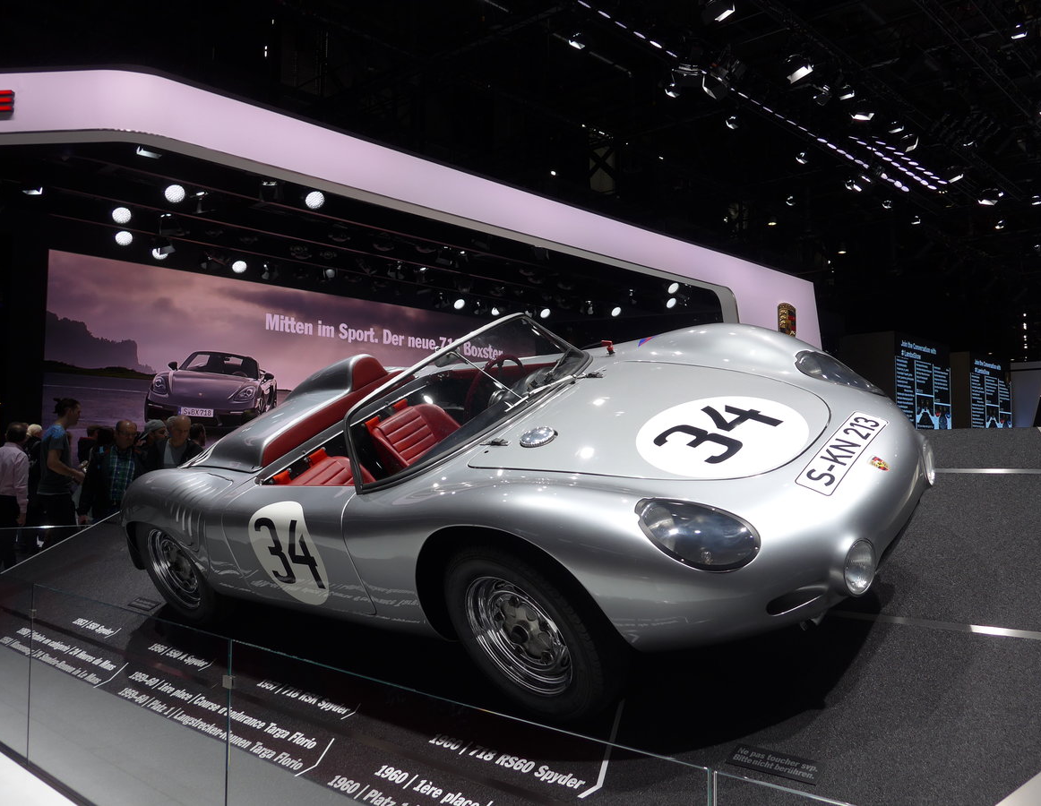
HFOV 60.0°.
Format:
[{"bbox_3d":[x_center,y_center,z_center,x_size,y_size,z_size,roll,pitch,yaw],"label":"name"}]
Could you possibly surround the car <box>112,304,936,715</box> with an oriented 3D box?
[{"bbox_3d":[-0.325,0.281,3.744,3.700,0.980,1.520,-3,21,43],"label":"car"}]

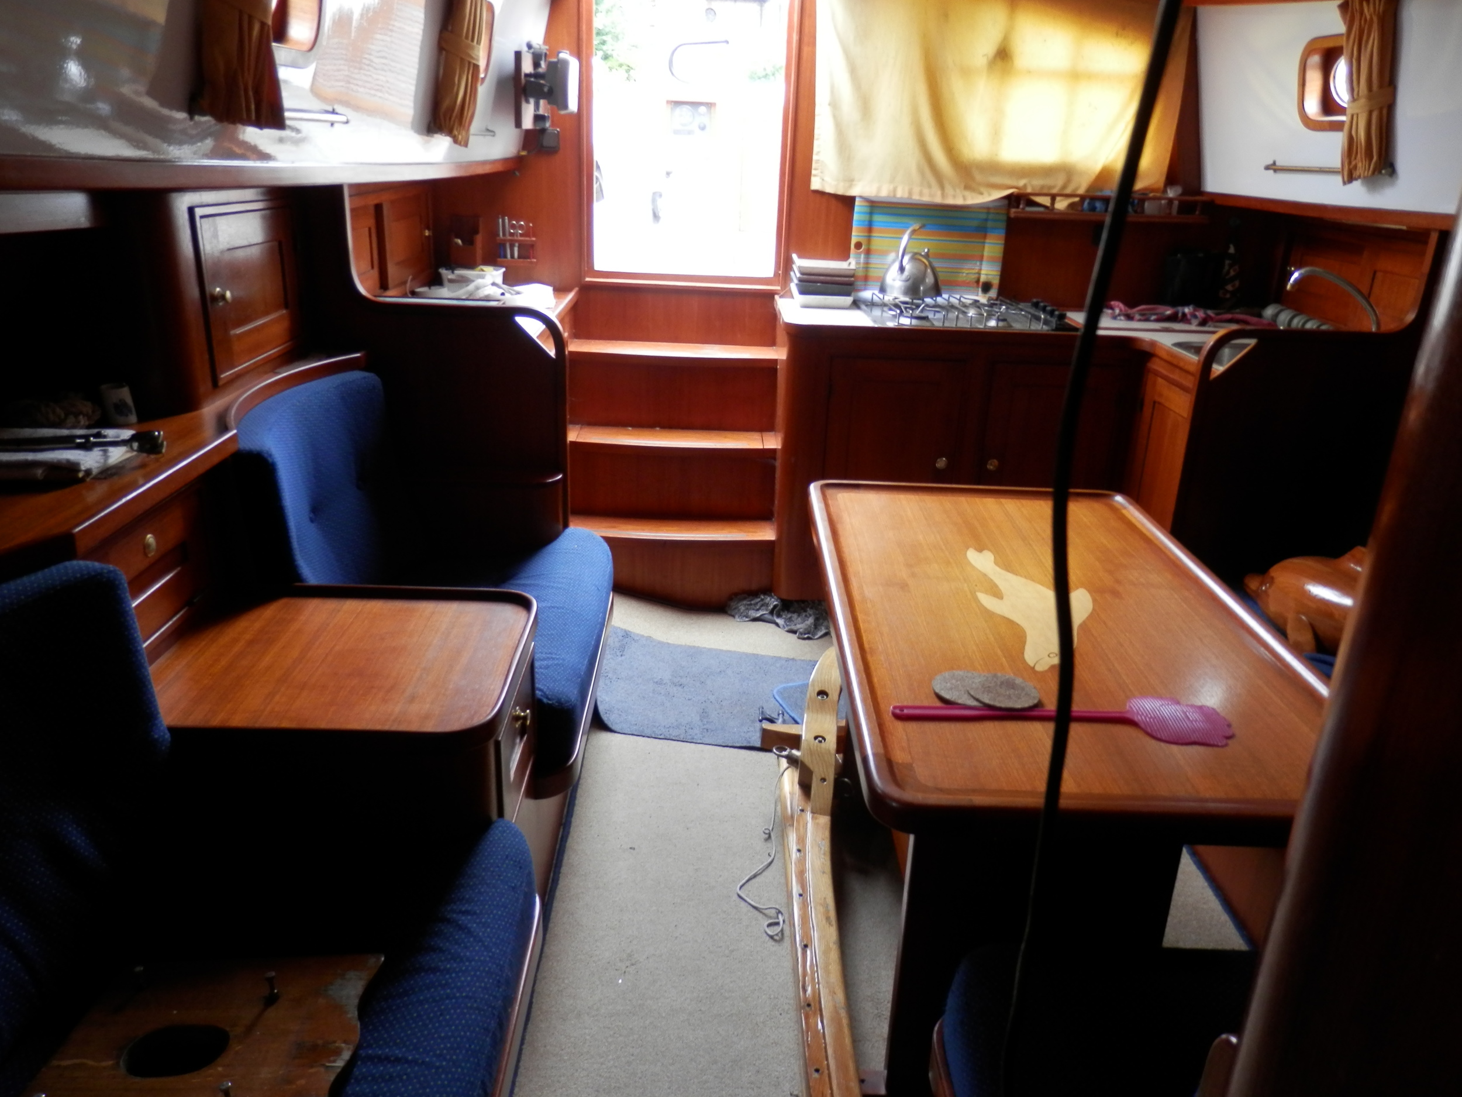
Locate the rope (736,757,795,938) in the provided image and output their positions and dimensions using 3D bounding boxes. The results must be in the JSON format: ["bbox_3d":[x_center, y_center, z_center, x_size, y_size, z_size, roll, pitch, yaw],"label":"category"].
[{"bbox_3d":[0.075,0.614,2.190,0.130,0.100,0.460,2,22,-1],"label":"rope"}]

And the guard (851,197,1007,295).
[{"bbox_3d":[0.665,-1.012,3.561,0.510,0.325,0.060,2,22,-1],"label":"guard"}]

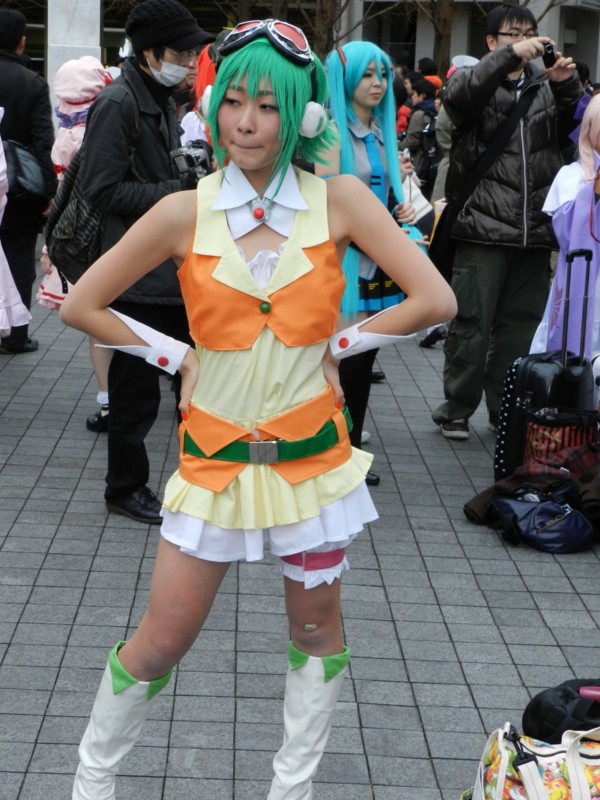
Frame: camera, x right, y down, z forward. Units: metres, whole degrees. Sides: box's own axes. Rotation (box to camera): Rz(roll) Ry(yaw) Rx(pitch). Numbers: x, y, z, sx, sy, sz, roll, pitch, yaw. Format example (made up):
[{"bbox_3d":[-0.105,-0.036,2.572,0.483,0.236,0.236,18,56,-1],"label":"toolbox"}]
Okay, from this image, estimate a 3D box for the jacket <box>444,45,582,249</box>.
[{"bbox_3d":[0.870,-1.025,5.650,0.570,0.820,0.460,-3,14,-25],"label":"jacket"}]

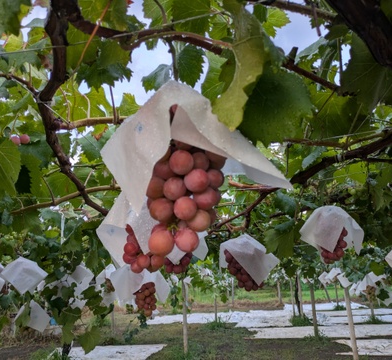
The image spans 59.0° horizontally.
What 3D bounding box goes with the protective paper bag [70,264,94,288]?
[{"bbox_3d":[-0.851,0.724,2.600,0.180,0.180,0.150,2,-16,-13],"label":"protective paper bag"}]

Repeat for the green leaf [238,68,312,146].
[{"bbox_3d":[0.118,-0.110,0.520,0.110,0.110,0.050,-5,-17,14],"label":"green leaf"}]

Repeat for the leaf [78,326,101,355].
[{"bbox_3d":[-0.584,0.880,1.900,0.120,0.150,0.060,4,-17,-15],"label":"leaf"}]

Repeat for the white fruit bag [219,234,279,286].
[{"bbox_3d":[0.194,0.297,1.280,0.215,0.180,0.200,-3,-16,8],"label":"white fruit bag"}]

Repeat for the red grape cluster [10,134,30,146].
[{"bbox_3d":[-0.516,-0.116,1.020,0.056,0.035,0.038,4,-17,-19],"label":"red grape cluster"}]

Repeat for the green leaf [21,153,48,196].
[{"bbox_3d":[-0.431,-0.012,0.920,0.068,0.112,0.045,4,-16,-18],"label":"green leaf"}]

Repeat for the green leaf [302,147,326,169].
[{"bbox_3d":[0.393,-0.075,1.150,0.080,0.070,0.060,-7,-17,19],"label":"green leaf"}]

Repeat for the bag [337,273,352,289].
[{"bbox_3d":[1.799,1.218,4.200,0.190,0.190,0.140,-6,-16,16],"label":"bag"}]

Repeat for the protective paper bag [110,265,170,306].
[{"bbox_3d":[-0.237,0.446,1.480,0.245,0.180,0.210,2,-16,-9],"label":"protective paper bag"}]

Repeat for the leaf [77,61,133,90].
[{"bbox_3d":[-0.251,-0.284,0.950,0.150,0.085,0.070,1,-16,-10],"label":"leaf"}]

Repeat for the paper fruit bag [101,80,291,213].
[{"bbox_3d":[-0.001,-0.036,0.460,0.240,0.155,0.190,-1,-16,0],"label":"paper fruit bag"}]

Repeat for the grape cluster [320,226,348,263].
[{"bbox_3d":[0.487,0.227,1.220,0.090,0.130,0.090,-6,-16,15],"label":"grape cluster"}]

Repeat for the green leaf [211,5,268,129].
[{"bbox_3d":[0.054,-0.138,0.420,0.065,0.140,0.070,-3,-16,8],"label":"green leaf"}]

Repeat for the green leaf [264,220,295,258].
[{"bbox_3d":[0.301,0.211,1.250,0.110,0.140,0.060,-5,-16,13],"label":"green leaf"}]

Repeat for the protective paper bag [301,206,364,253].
[{"bbox_3d":[0.477,0.181,1.220,0.215,0.155,0.190,-7,-17,20],"label":"protective paper bag"}]

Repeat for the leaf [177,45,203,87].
[{"bbox_3d":[-0.015,-0.314,0.950,0.080,0.115,0.040,-1,-16,-1],"label":"leaf"}]

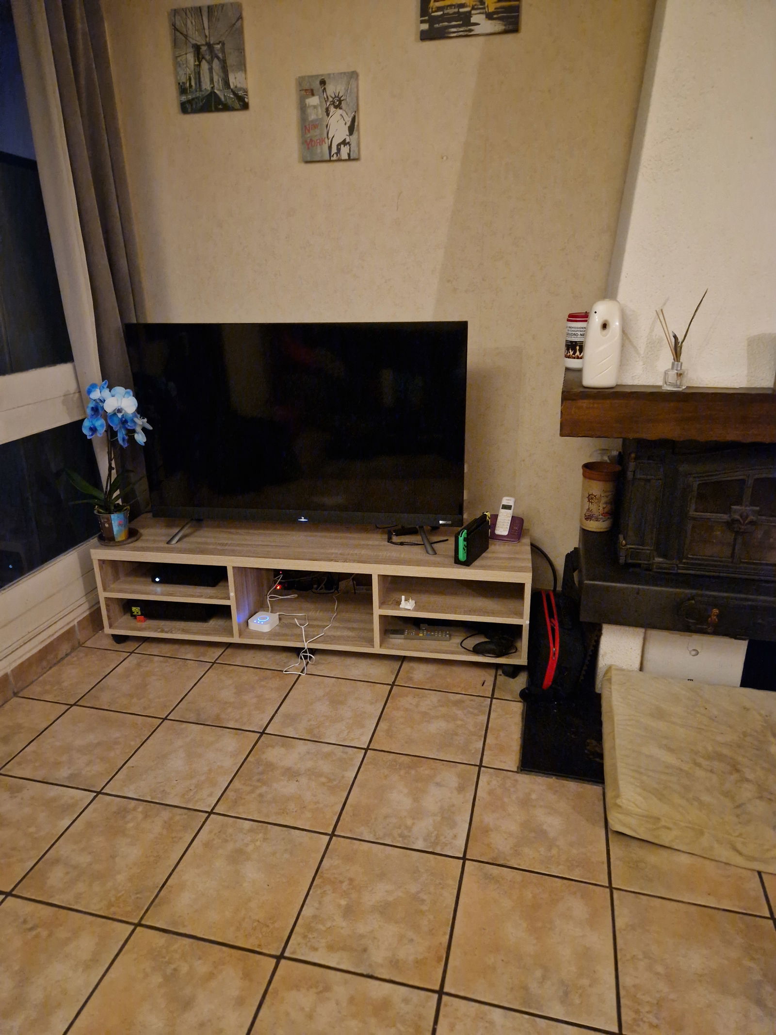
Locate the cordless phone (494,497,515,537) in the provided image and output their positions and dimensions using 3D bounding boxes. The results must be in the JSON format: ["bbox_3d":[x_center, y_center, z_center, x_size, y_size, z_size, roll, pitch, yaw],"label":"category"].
[{"bbox_3d":[0.443,-0.002,2.587,0.048,0.149,0.026,7,-14,22],"label":"cordless phone"}]

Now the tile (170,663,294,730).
[{"bbox_3d":[-0.509,0.604,2.318,0.333,0.010,0.333,4,21,14],"label":"tile"}]

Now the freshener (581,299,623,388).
[{"bbox_3d":[0.558,-0.454,1.786,0.081,0.222,0.072,3,21,11],"label":"freshener"}]

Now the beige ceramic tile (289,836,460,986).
[{"bbox_3d":[-0.018,0.887,1.569,0.333,0.010,0.333,4,21,13],"label":"beige ceramic tile"}]

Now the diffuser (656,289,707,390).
[{"bbox_3d":[0.718,-0.447,1.728,0.115,0.243,0.075,3,21,11],"label":"diffuser"}]

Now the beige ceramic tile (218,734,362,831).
[{"bbox_3d":[-0.267,0.749,1.957,0.333,0.010,0.333,4,21,13],"label":"beige ceramic tile"}]

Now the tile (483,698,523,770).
[{"bbox_3d":[0.364,0.672,2.143,0.100,0.010,0.333,4,21,13],"label":"tile"}]

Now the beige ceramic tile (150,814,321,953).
[{"bbox_3d":[-0.345,0.855,1.630,0.333,0.010,0.333,4,21,14],"label":"beige ceramic tile"}]

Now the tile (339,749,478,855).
[{"bbox_3d":[0.064,0.772,1.879,0.333,0.010,0.333,4,21,13],"label":"tile"}]

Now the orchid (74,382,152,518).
[{"bbox_3d":[-0.992,-0.233,2.417,0.260,0.473,0.180,3,21,11],"label":"orchid"}]

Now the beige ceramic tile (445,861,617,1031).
[{"bbox_3d":[0.310,0.900,1.472,0.333,0.010,0.333,4,21,14],"label":"beige ceramic tile"}]

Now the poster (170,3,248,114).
[{"bbox_3d":[-0.574,-1.487,2.239,0.243,0.295,0.018,3,21,11],"label":"poster"}]

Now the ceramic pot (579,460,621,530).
[{"bbox_3d":[0.772,-0.075,2.508,0.136,0.227,0.136,4,21,13],"label":"ceramic pot"}]

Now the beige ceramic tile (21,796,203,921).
[{"bbox_3d":[-0.680,0.842,1.726,0.333,0.010,0.333,4,21,13],"label":"beige ceramic tile"}]

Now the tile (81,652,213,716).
[{"bbox_3d":[-0.850,0.590,2.433,0.333,0.010,0.333,4,21,13],"label":"tile"}]

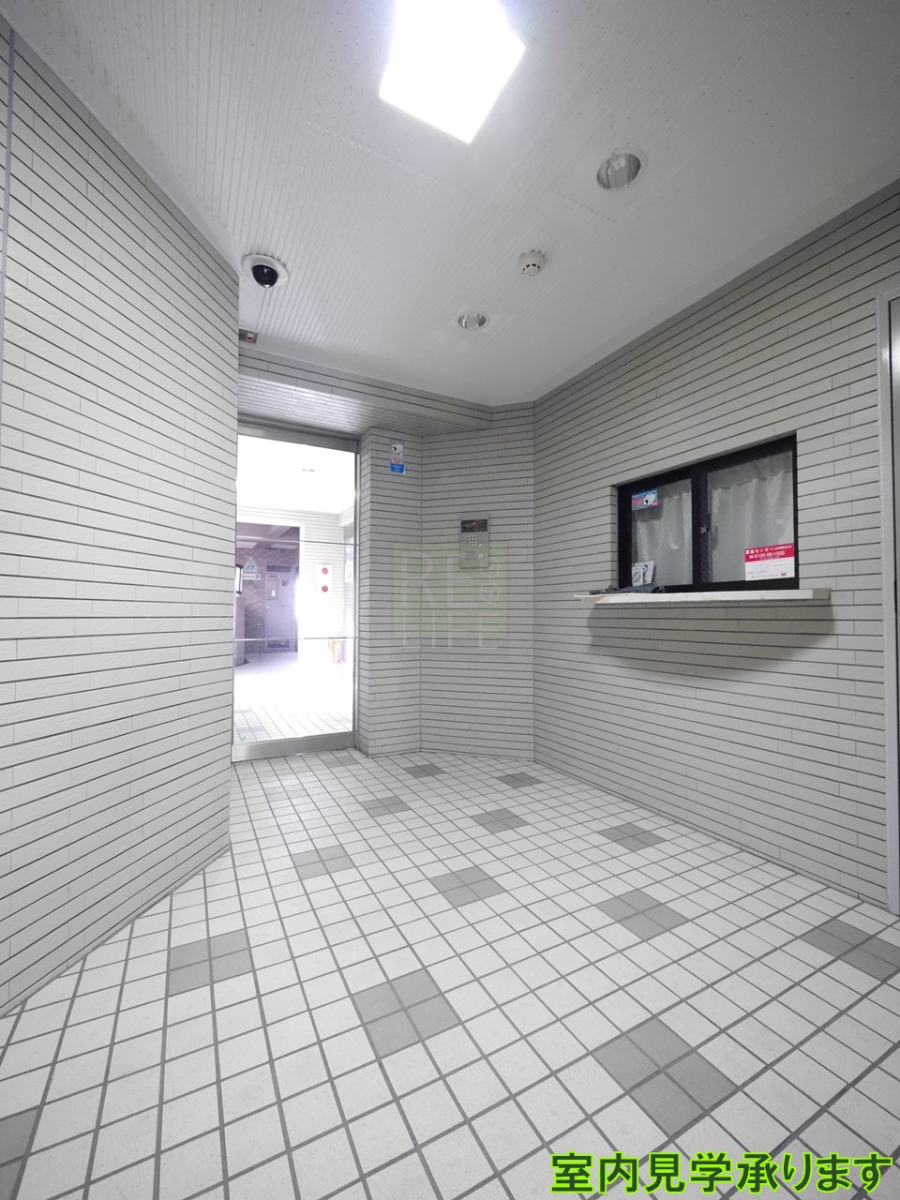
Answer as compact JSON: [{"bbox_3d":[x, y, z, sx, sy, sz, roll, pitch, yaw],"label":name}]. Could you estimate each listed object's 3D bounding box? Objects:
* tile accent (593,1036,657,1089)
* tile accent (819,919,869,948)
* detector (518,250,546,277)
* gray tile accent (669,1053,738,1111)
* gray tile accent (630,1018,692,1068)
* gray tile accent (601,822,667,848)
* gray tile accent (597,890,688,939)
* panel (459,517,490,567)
[{"bbox_3d":[0.376,0.994,1.039,0.095,0.010,0.095,1,-2,-28],"label":"tile accent"},{"bbox_3d":[1.194,1.010,1.466,0.095,0.010,0.095,1,-2,-28],"label":"tile accent"},{"bbox_3d":[0.325,-1.328,1.920,0.103,0.042,0.103,0,-2,0],"label":"detector"},{"bbox_3d":[0.517,0.993,1.000,0.095,0.010,0.095,1,-2,-28],"label":"gray tile accent"},{"bbox_3d":[0.467,0.995,1.086,0.095,0.010,0.095,1,-2,-28],"label":"gray tile accent"},{"bbox_3d":[0.786,1.029,2.100,0.197,0.010,0.197,1,-2,-28],"label":"gray tile accent"},{"bbox_3d":[0.615,1.011,1.560,0.197,0.010,0.197,1,-2,-28],"label":"gray tile accent"},{"bbox_3d":[0.166,-0.390,3.300,0.204,0.350,0.030,-1,-2,19],"label":"panel"}]

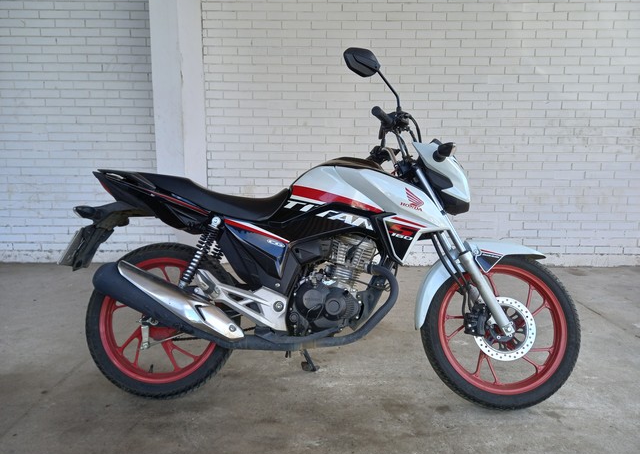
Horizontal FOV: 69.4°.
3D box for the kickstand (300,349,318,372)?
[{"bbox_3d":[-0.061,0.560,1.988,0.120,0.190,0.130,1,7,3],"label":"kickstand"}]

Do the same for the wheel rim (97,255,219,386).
[{"bbox_3d":[-0.626,0.368,1.845,0.486,0.486,0.095,1,-7,3],"label":"wheel rim"}]

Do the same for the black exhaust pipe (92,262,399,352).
[{"bbox_3d":[-0.255,0.298,1.692,1.100,0.320,0.250,1,-7,3],"label":"black exhaust pipe"}]

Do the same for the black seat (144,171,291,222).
[{"bbox_3d":[-0.426,-0.118,1.893,0.640,0.210,0.270,1,-7,3],"label":"black seat"}]

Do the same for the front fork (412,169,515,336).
[{"bbox_3d":[0.536,0.099,1.815,0.110,0.720,0.210,-28,-7,-4],"label":"front fork"}]

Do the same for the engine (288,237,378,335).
[{"bbox_3d":[0.046,0.236,1.824,0.370,0.420,0.310,1,-7,3],"label":"engine"}]

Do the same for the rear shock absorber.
[{"bbox_3d":[-0.453,0.104,1.752,0.062,0.320,0.062,26,-5,6],"label":"rear shock absorber"}]

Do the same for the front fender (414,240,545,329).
[{"bbox_3d":[0.621,0.219,1.797,0.520,0.350,0.150,1,-9,0],"label":"front fender"}]

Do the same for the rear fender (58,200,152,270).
[{"bbox_3d":[-0.844,0.039,1.897,0.350,0.280,0.220,1,-7,3],"label":"rear fender"}]

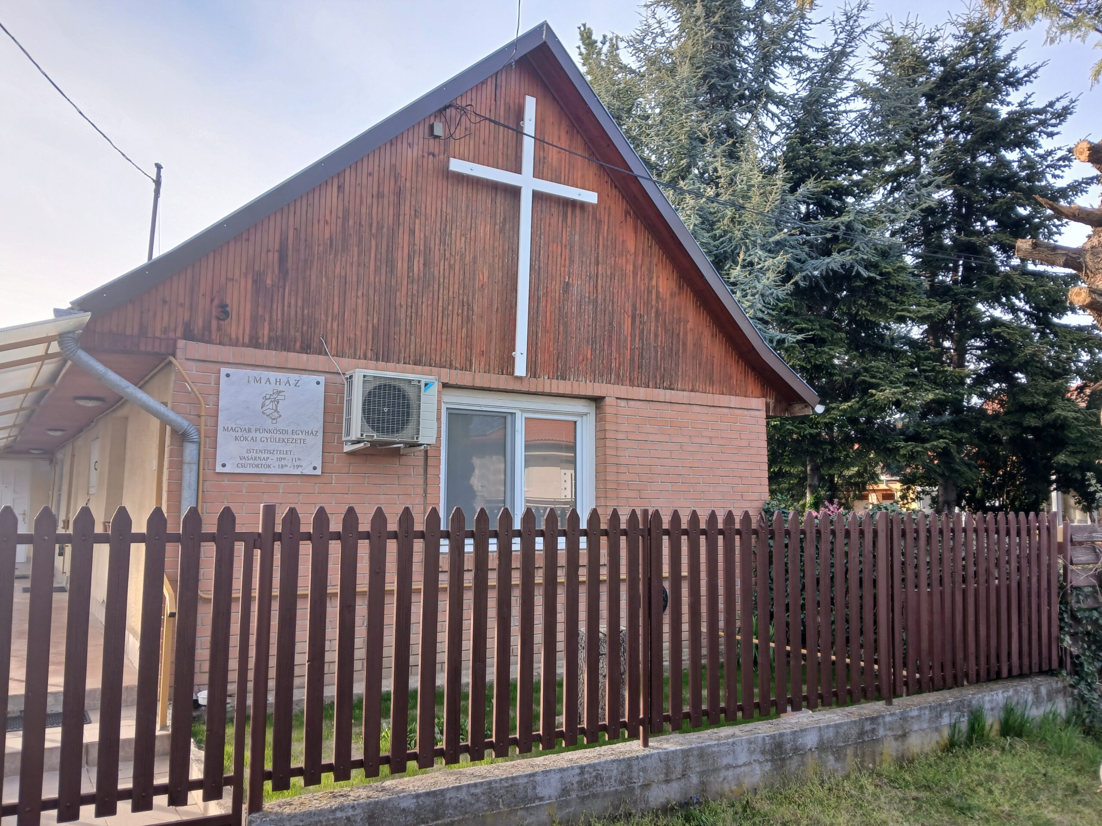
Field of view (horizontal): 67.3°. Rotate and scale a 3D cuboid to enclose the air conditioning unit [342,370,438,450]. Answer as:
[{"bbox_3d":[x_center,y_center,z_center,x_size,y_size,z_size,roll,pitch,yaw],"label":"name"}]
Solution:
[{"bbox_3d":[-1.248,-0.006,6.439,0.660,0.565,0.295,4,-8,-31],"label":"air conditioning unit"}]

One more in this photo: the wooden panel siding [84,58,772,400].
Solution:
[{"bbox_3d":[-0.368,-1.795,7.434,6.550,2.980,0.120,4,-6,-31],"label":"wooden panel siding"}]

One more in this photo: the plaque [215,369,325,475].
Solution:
[{"bbox_3d":[-2.087,0.076,6.190,0.760,0.760,0.040,4,-8,-31],"label":"plaque"}]

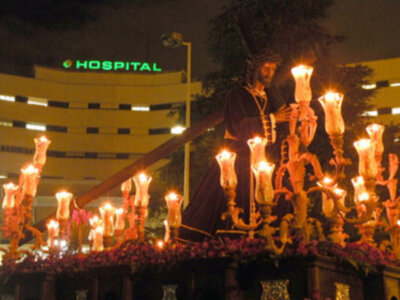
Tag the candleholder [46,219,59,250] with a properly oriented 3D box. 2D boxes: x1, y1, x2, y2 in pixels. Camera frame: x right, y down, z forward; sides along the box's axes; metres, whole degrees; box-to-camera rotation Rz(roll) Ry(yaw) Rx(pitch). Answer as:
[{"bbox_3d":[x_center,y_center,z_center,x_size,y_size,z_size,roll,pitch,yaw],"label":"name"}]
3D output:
[{"bbox_3d":[-1.635,0.937,7.200,0.125,0.330,0.125,1,-12,0],"label":"candleholder"}]

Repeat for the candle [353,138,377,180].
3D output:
[{"bbox_3d":[1.271,0.066,5.000,0.170,0.288,0.170,1,-13,0],"label":"candle"}]

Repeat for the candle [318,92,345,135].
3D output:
[{"bbox_3d":[0.894,-0.249,4.400,0.165,0.270,0.165,1,-12,0],"label":"candle"}]

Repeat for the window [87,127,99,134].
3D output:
[{"bbox_3d":[-15.225,-2.694,92.000,1.680,0.880,0.150,2,-12,-2],"label":"window"}]

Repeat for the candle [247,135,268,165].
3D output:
[{"bbox_3d":[0.443,0.029,4.950,0.155,0.265,0.155,1,-12,0],"label":"candle"}]

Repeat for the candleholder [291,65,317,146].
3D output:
[{"bbox_3d":[0.737,-0.315,4.600,0.180,0.570,0.180,1,-12,0],"label":"candleholder"}]

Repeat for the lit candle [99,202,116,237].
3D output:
[{"bbox_3d":[-0.943,0.709,6.600,0.170,0.330,0.170,1,-13,0],"label":"lit candle"}]

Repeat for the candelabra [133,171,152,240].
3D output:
[{"bbox_3d":[-0.555,0.546,6.250,0.180,0.640,0.180,1,-13,0],"label":"candelabra"}]

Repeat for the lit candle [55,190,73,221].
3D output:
[{"bbox_3d":[-1.339,0.549,6.400,0.155,0.275,0.155,1,-12,0],"label":"lit candle"}]

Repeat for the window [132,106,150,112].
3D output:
[{"bbox_3d":[-8.371,-5.864,92.000,2.500,0.850,0.150,2,-12,-2],"label":"window"}]

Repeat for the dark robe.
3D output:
[{"bbox_3d":[0.289,0.169,5.700,0.750,1.350,0.620,-9,-16,38],"label":"dark robe"}]

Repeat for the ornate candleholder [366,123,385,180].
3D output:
[{"bbox_3d":[1.506,0.017,5.550,0.155,0.490,0.155,1,-12,0],"label":"ornate candleholder"}]

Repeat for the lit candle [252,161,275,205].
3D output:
[{"bbox_3d":[0.466,0.239,4.750,0.170,0.304,0.170,1,-13,0],"label":"lit candle"}]

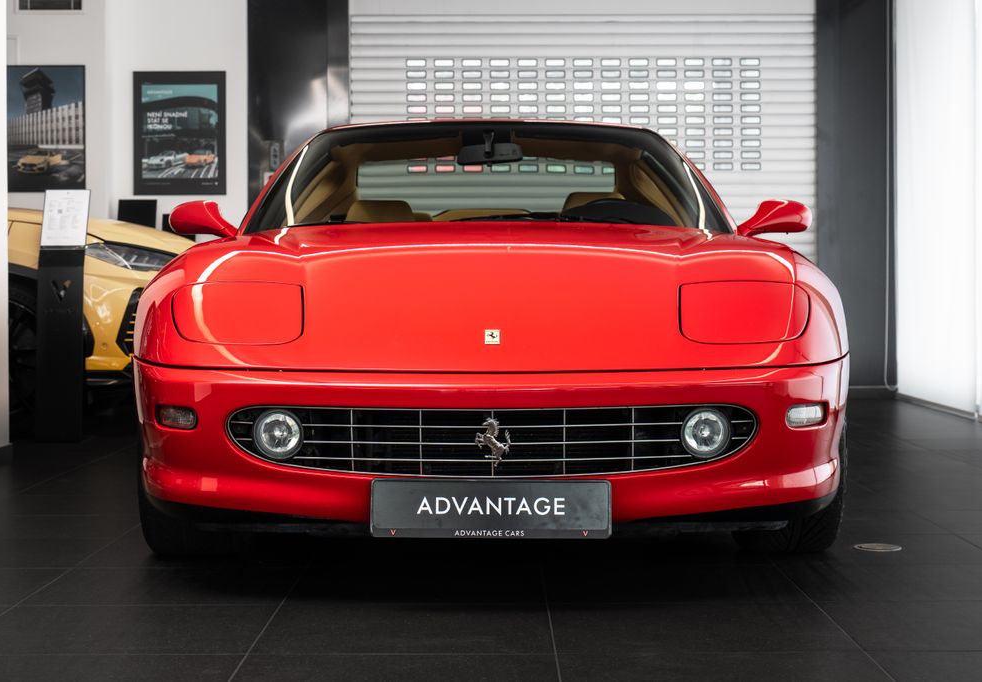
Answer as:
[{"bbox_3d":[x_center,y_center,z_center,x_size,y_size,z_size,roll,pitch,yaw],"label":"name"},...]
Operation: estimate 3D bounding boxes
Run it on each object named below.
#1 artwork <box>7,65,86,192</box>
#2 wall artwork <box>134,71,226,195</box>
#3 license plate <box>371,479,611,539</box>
[{"bbox_3d":[-2.872,-1.348,10.850,0.590,0.800,0.030,0,2,0],"label":"artwork"},{"bbox_3d":[-2.017,-1.346,11.050,0.600,0.800,0.030,0,2,0],"label":"wall artwork"},{"bbox_3d":[0.001,0.370,3.760,0.530,0.130,0.020,0,2,0],"label":"license plate"}]

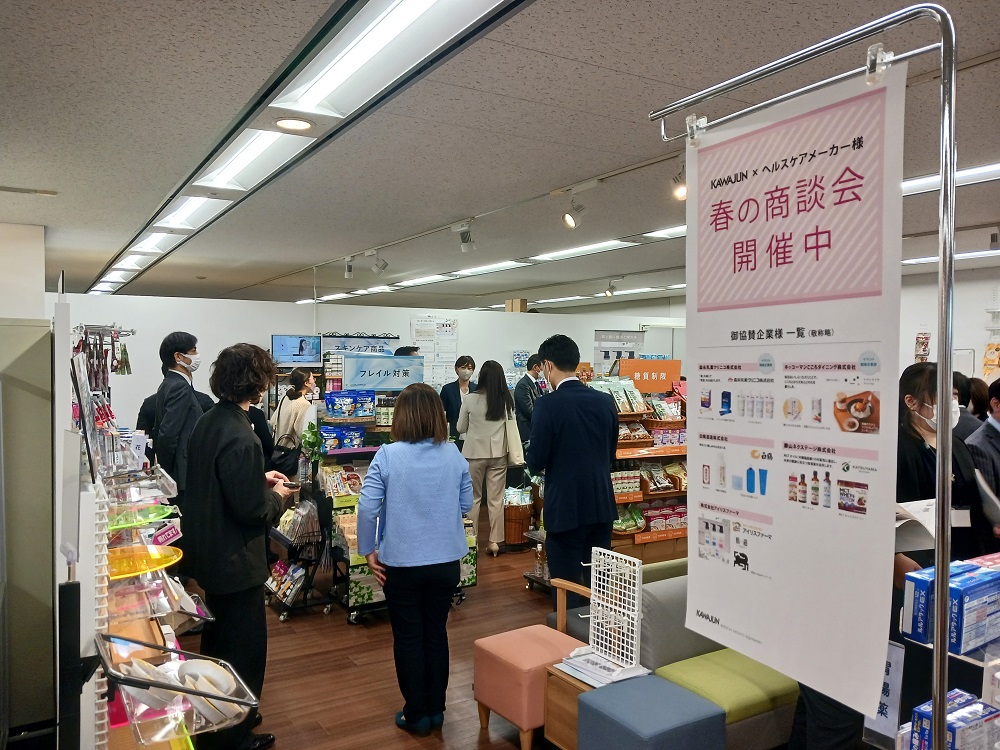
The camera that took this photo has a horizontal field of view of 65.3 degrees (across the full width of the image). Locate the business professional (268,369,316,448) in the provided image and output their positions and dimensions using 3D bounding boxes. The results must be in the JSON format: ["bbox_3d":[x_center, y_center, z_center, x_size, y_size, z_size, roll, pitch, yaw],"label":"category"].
[{"bbox_3d":[-1.711,0.708,6.419,0.400,1.560,0.450,-1,2,-42],"label":"business professional"}]

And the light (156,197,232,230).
[{"bbox_3d":[-2.079,-1.099,5.226,0.300,0.090,1.230,-1,2,-31],"label":"light"}]

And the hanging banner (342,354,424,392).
[{"bbox_3d":[-0.811,-0.010,5.533,0.609,0.250,0.020,0,1,-31],"label":"hanging banner"}]

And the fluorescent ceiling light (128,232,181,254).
[{"bbox_3d":[-2.887,-1.134,6.556,0.294,0.085,1.242,0,1,-31],"label":"fluorescent ceiling light"}]

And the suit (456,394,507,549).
[{"bbox_3d":[-0.144,0.757,6.450,0.430,1.240,0.300,-1,1,-25],"label":"suit"}]

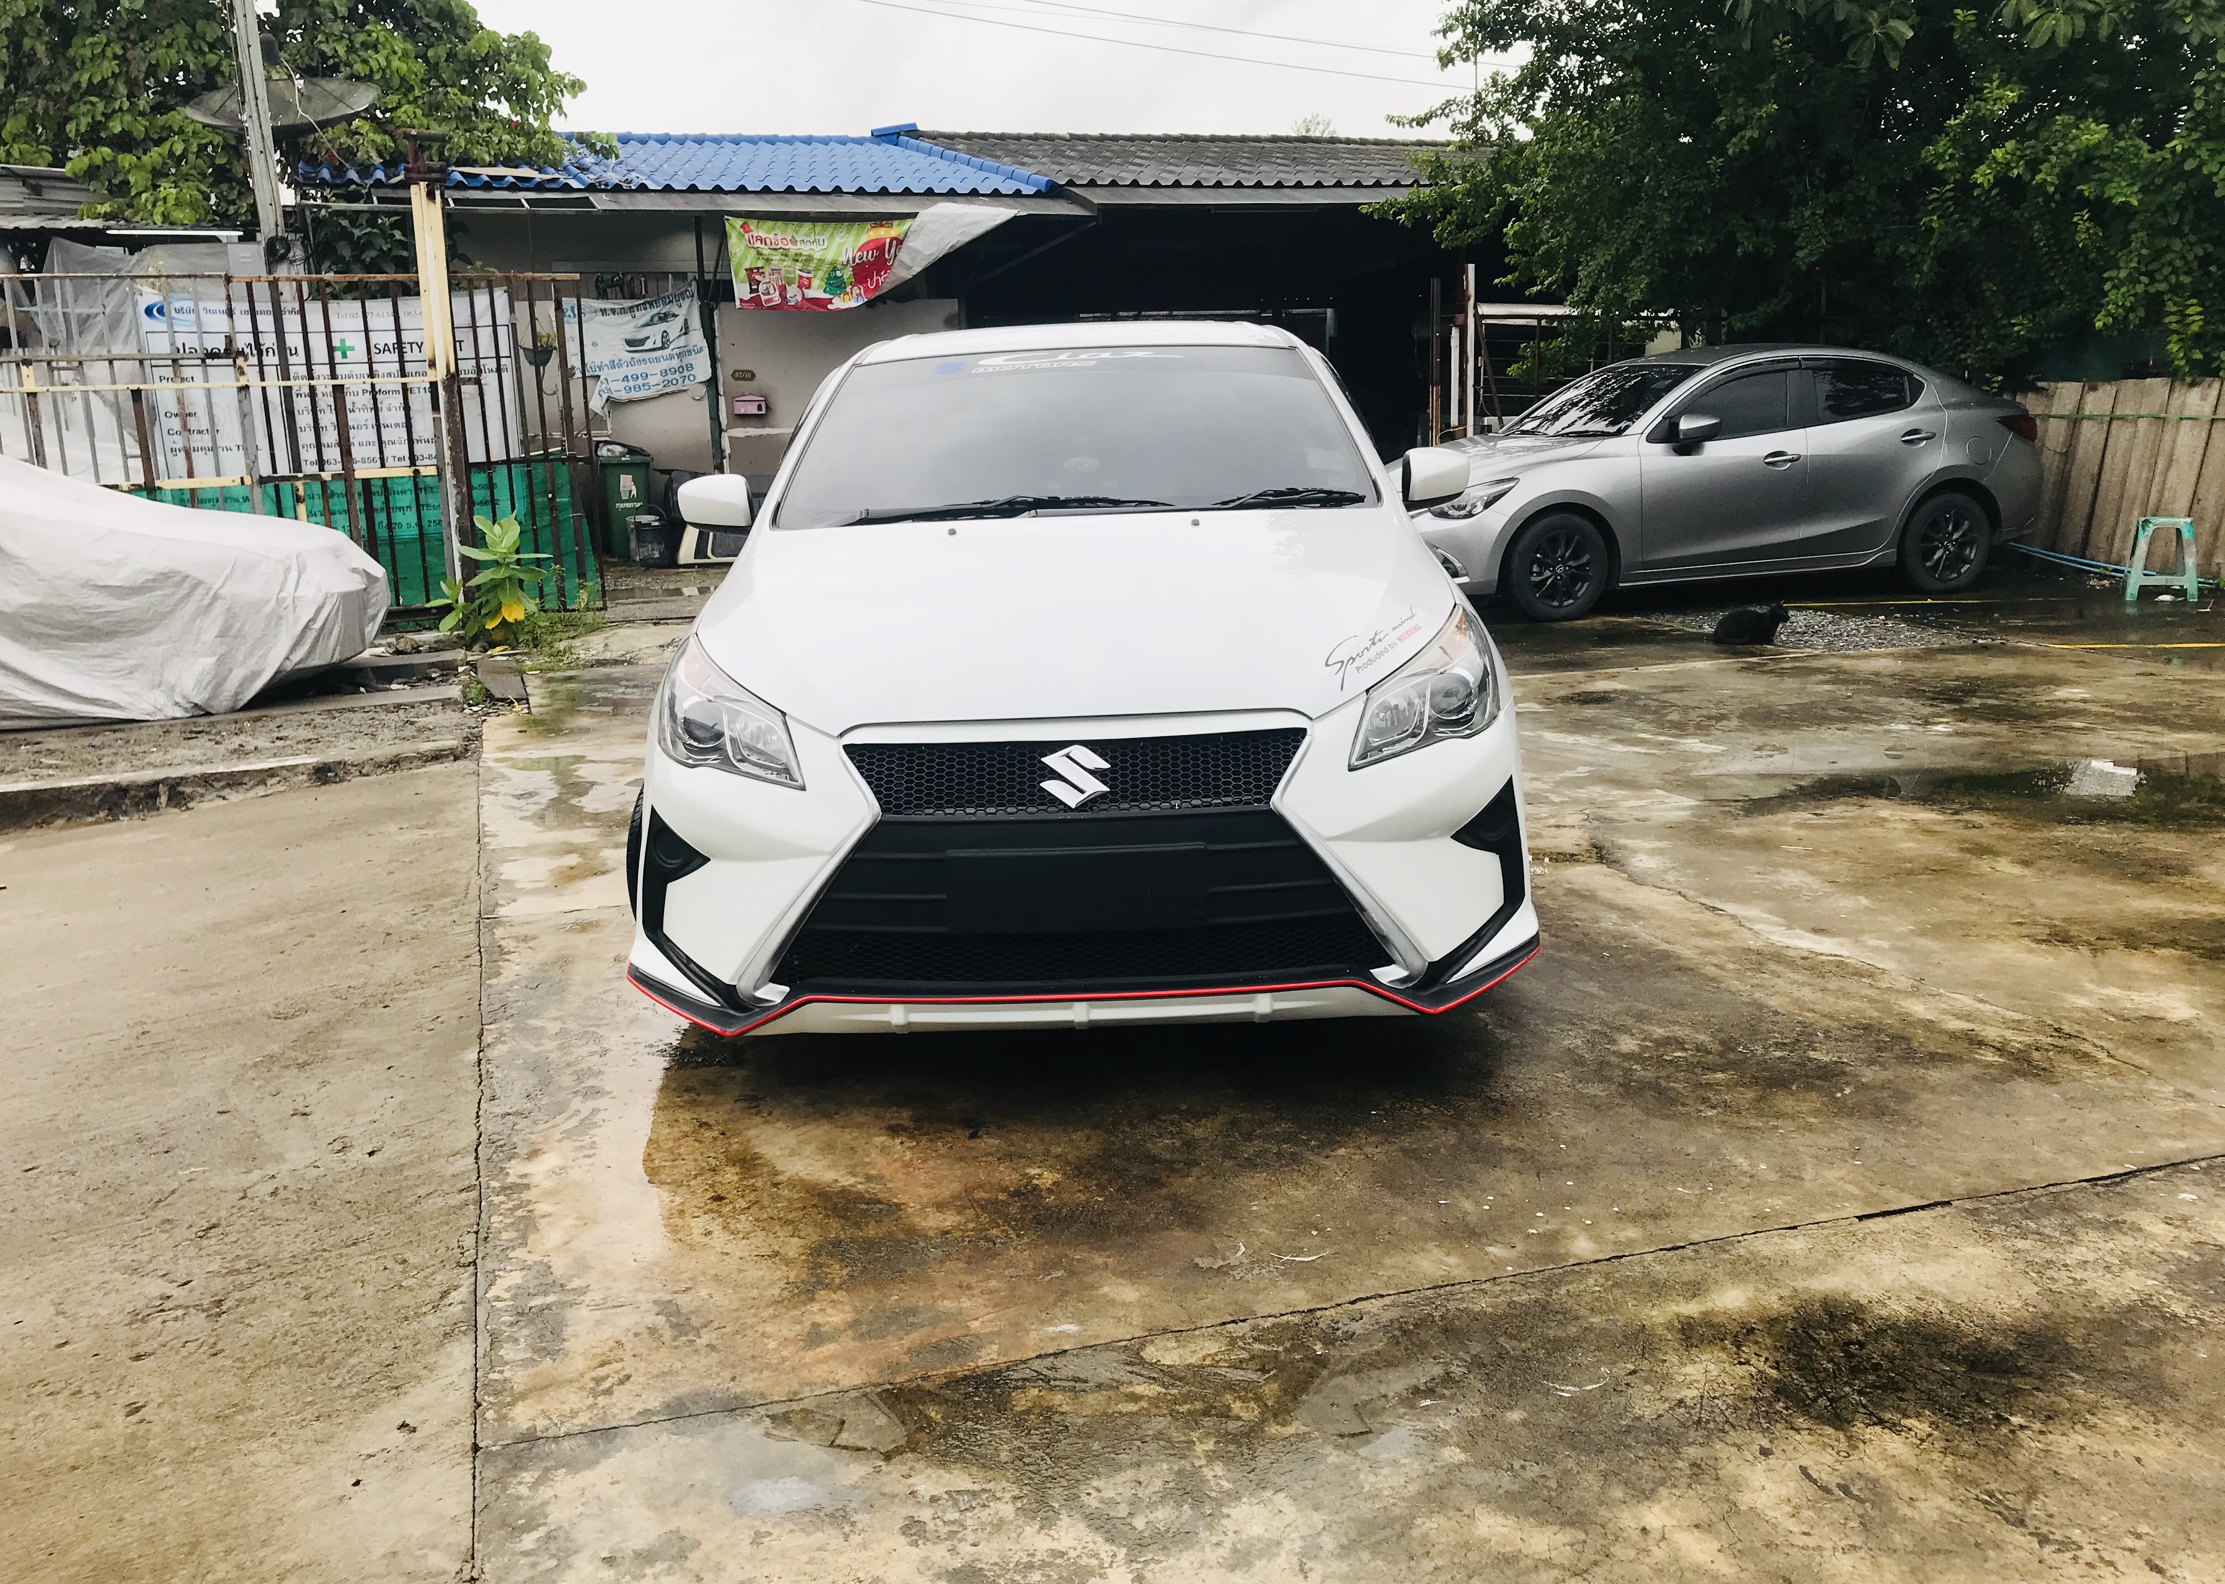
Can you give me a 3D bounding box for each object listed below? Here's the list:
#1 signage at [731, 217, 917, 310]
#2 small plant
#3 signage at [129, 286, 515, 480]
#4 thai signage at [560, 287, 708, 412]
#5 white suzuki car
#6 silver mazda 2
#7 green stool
[{"bbox_3d":[-2.354,-4.276,14.617,1.517,0.720,0.060,-5,12,-15],"label":"signage"},{"bbox_3d":[-3.578,-1.251,10.395,0.600,0.720,0.520,-2,12,0],"label":"small plant"},{"bbox_3d":[-4.870,-2.525,11.193,2.188,1.146,0.060,-5,12,-13],"label":"signage"},{"bbox_3d":[-3.812,-3.557,14.452,1.136,0.907,0.060,-4,12,-12],"label":"thai signage"},{"bbox_3d":[-0.079,-0.593,5.126,1.780,1.475,4.500,-2,12,0],"label":"white suzuki car"},{"bbox_3d":[3.482,-1.934,10.876,4.320,1.470,1.720,-6,13,-17],"label":"silver mazda 2"},{"bbox_3d":[5.797,-1.307,10.007,0.340,0.460,0.340,1,12,12],"label":"green stool"}]

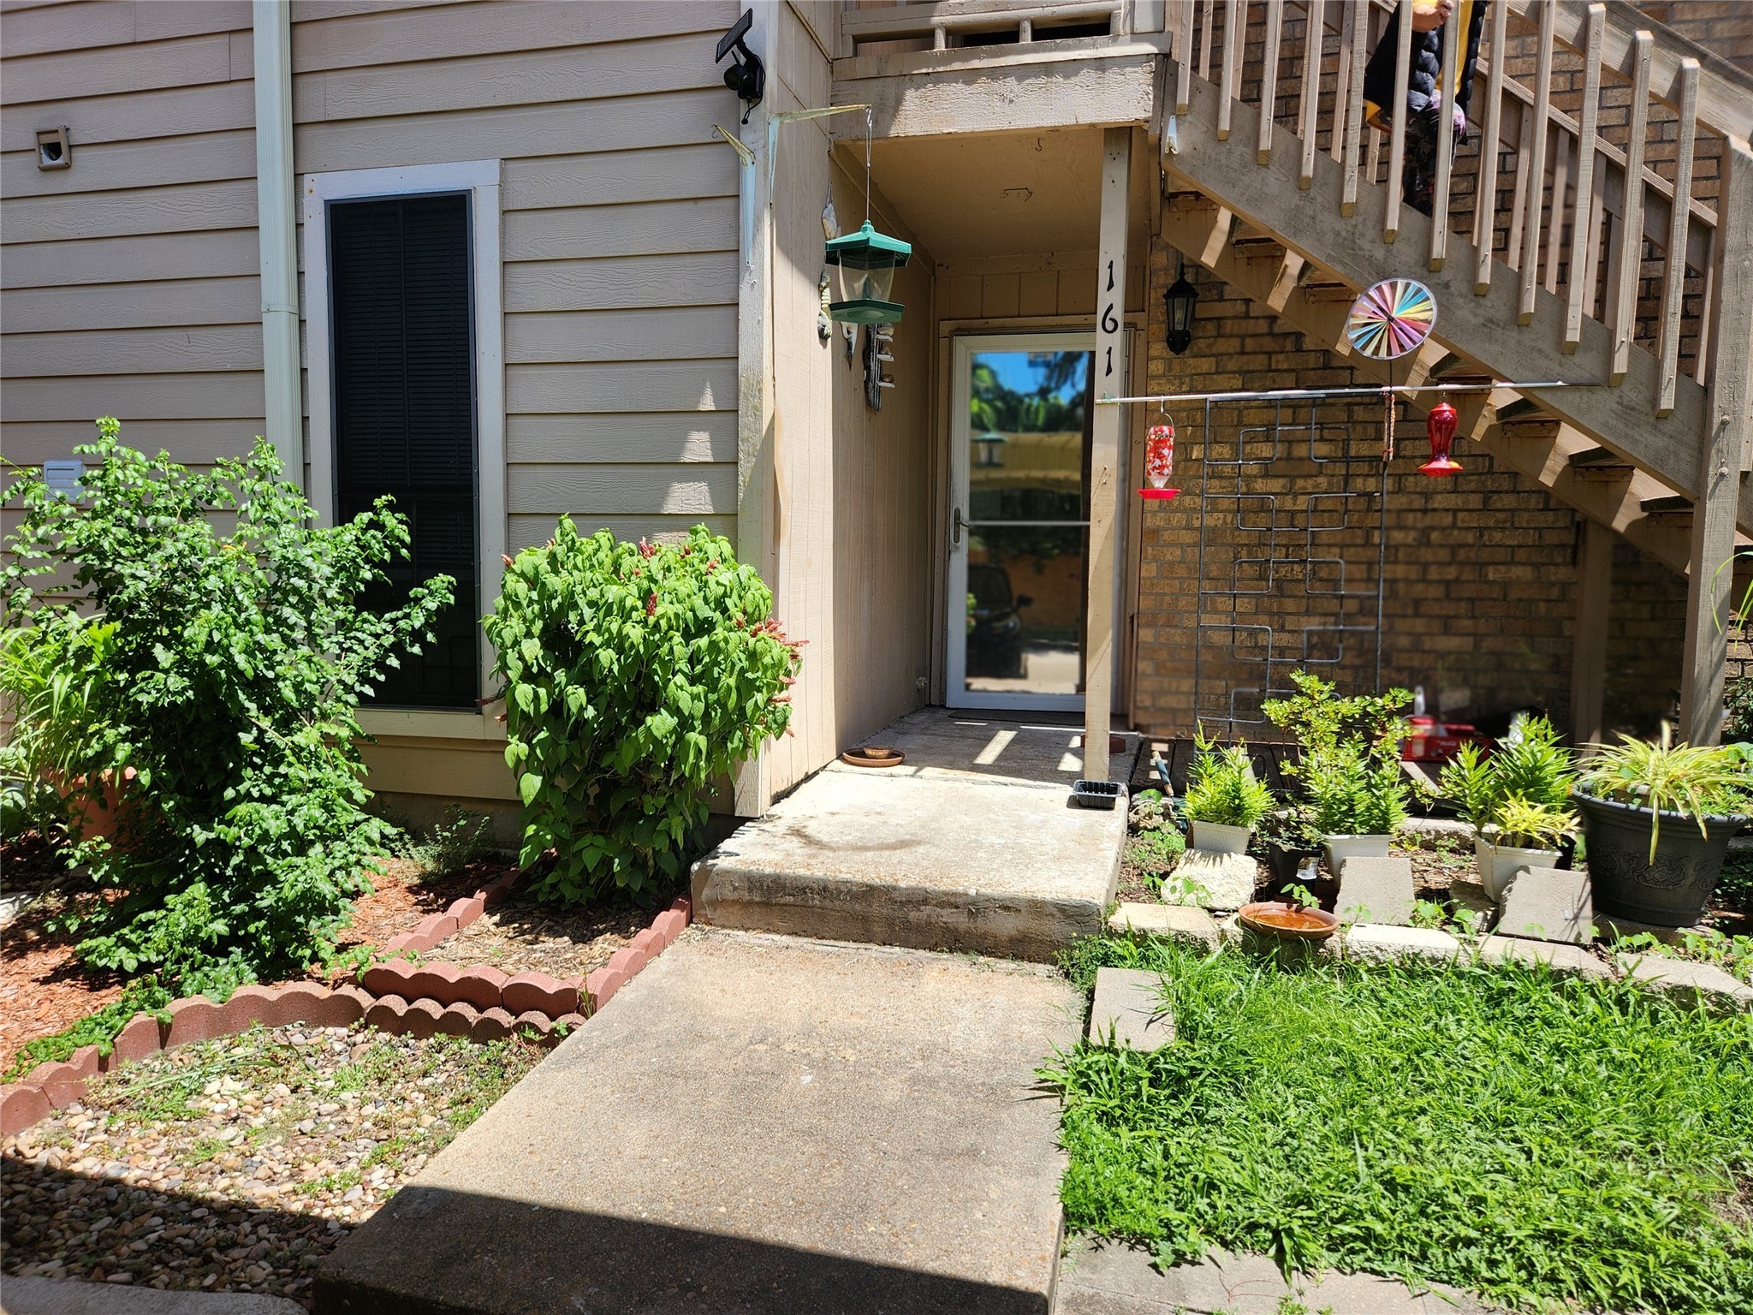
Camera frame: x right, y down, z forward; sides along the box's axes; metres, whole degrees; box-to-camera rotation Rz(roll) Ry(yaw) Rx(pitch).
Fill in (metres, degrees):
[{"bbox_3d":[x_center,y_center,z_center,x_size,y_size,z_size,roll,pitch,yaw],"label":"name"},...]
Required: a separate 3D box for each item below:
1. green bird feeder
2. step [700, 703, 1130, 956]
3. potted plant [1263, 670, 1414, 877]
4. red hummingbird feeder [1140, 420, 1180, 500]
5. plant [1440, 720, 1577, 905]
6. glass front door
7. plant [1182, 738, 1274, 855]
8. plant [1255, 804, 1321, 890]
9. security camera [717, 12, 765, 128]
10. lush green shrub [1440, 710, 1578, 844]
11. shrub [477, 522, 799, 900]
[{"bbox_3d":[-0.026,-1.240,3.720,0.270,0.305,0.300,1,5,-1],"label":"green bird feeder"},{"bbox_3d":[0.445,0.534,4.750,1.180,0.170,3.500,2,5,14],"label":"step"},{"bbox_3d":[1.443,0.389,3.637,0.440,0.670,0.400,2,5,14],"label":"potted plant"},{"bbox_3d":[1.030,-0.721,4.232,0.155,0.290,0.155,2,5,14],"label":"red hummingbird feeder"},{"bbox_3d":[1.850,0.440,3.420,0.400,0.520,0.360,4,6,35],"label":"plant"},{"bbox_3d":[0.859,-0.715,6.318,0.910,2.040,0.060,2,5,14],"label":"glass front door"},{"bbox_3d":[1.112,0.461,3.680,0.290,0.420,0.270,4,6,33],"label":"plant"},{"bbox_3d":[1.244,0.583,3.516,0.190,0.260,0.190,2,5,14],"label":"plant"},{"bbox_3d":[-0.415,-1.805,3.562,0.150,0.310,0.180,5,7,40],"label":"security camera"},{"bbox_3d":[1.866,0.357,3.450,0.400,0.360,0.360,4,6,35],"label":"lush green shrub"},{"bbox_3d":[-0.697,0.159,3.468,0.880,1.090,0.760,2,5,14],"label":"shrub"}]

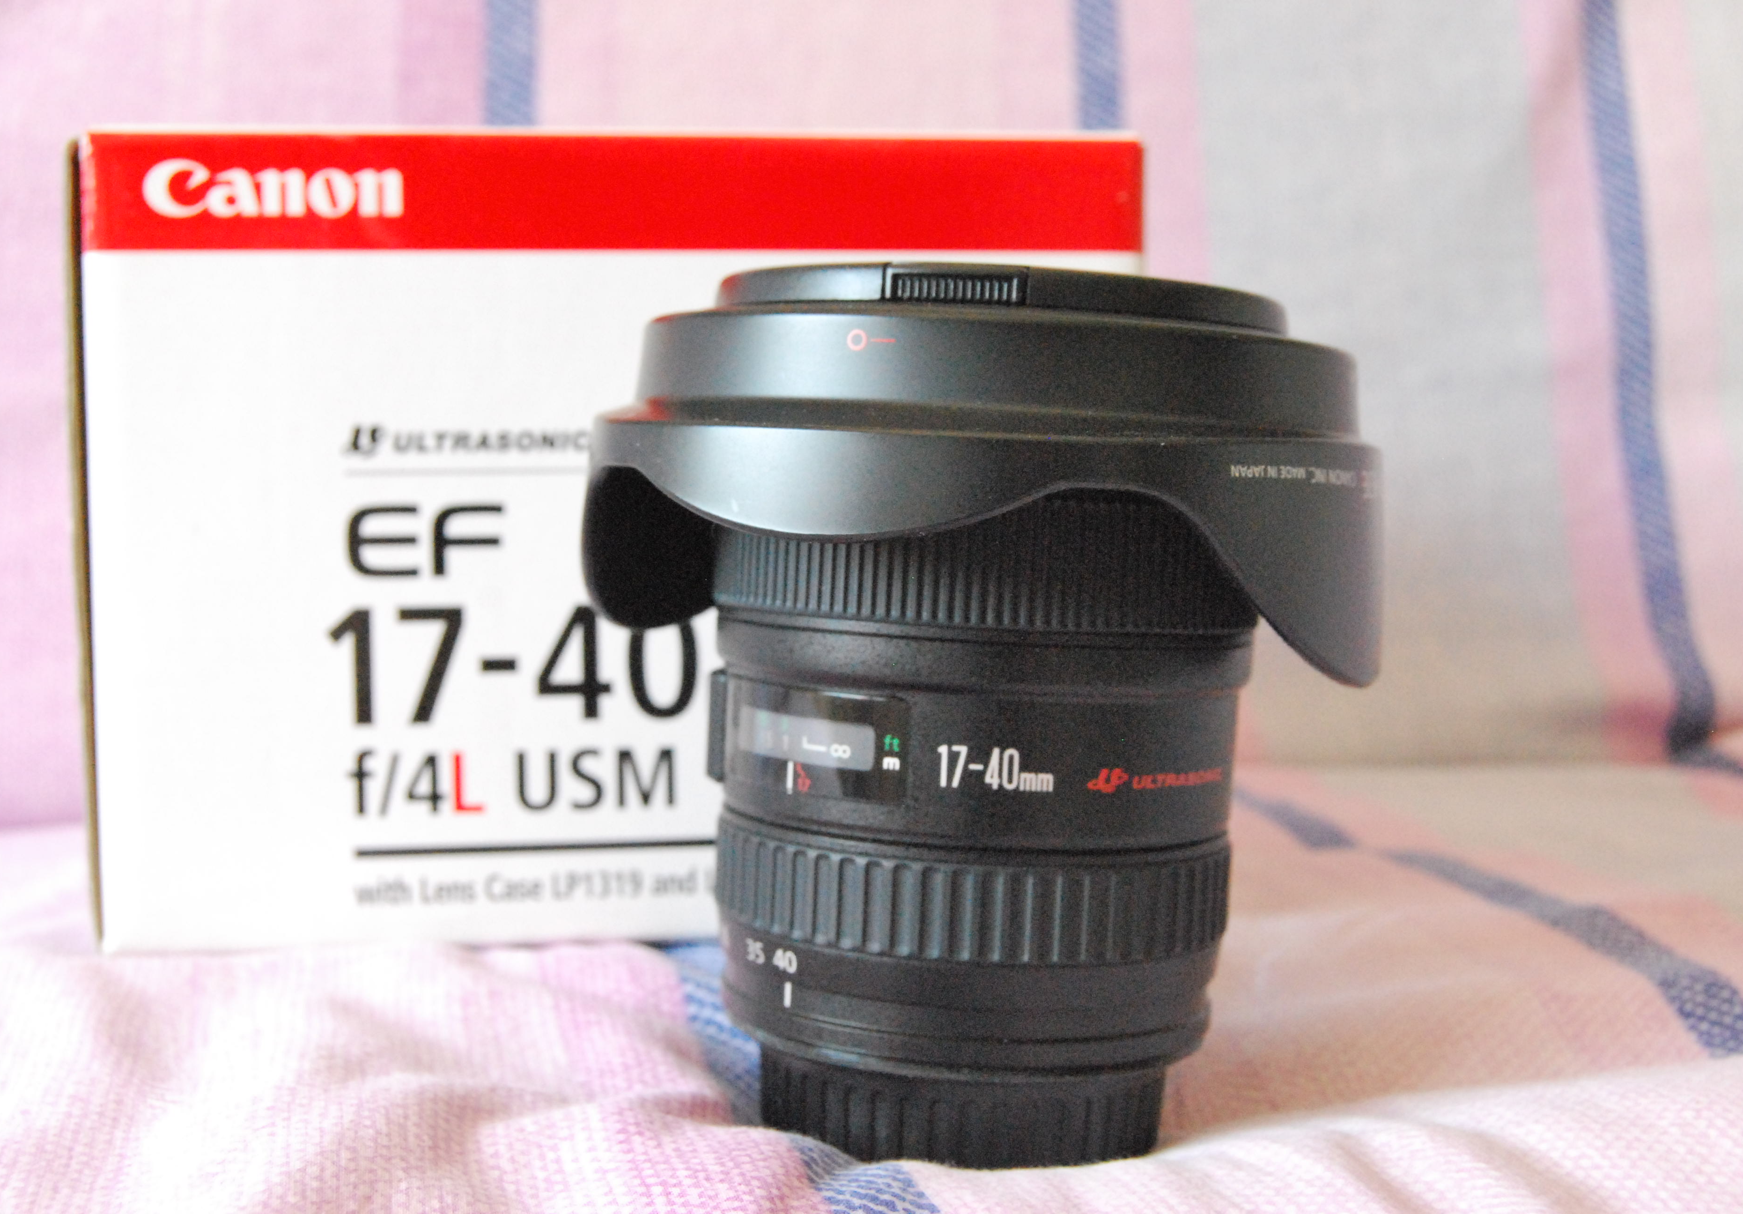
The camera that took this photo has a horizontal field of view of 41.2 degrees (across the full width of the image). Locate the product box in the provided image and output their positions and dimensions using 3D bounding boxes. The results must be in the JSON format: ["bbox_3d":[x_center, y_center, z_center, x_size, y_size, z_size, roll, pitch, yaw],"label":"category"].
[{"bbox_3d":[-0.054,-0.018,0.504,0.195,0.148,0.147,-1,4,-7],"label":"product box"}]

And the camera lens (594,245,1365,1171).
[{"bbox_3d":[0.015,0.017,0.338,0.115,0.123,0.115,3,2,5],"label":"camera lens"}]

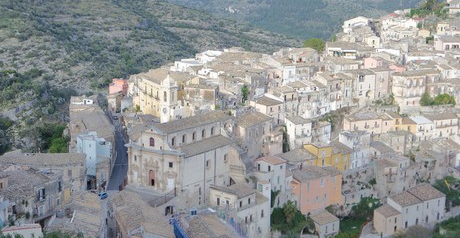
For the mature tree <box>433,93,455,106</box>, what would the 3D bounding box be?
[{"bbox_3d":[93.200,-8.240,295.000,9.400,6.000,8.000,4,12,17],"label":"mature tree"}]

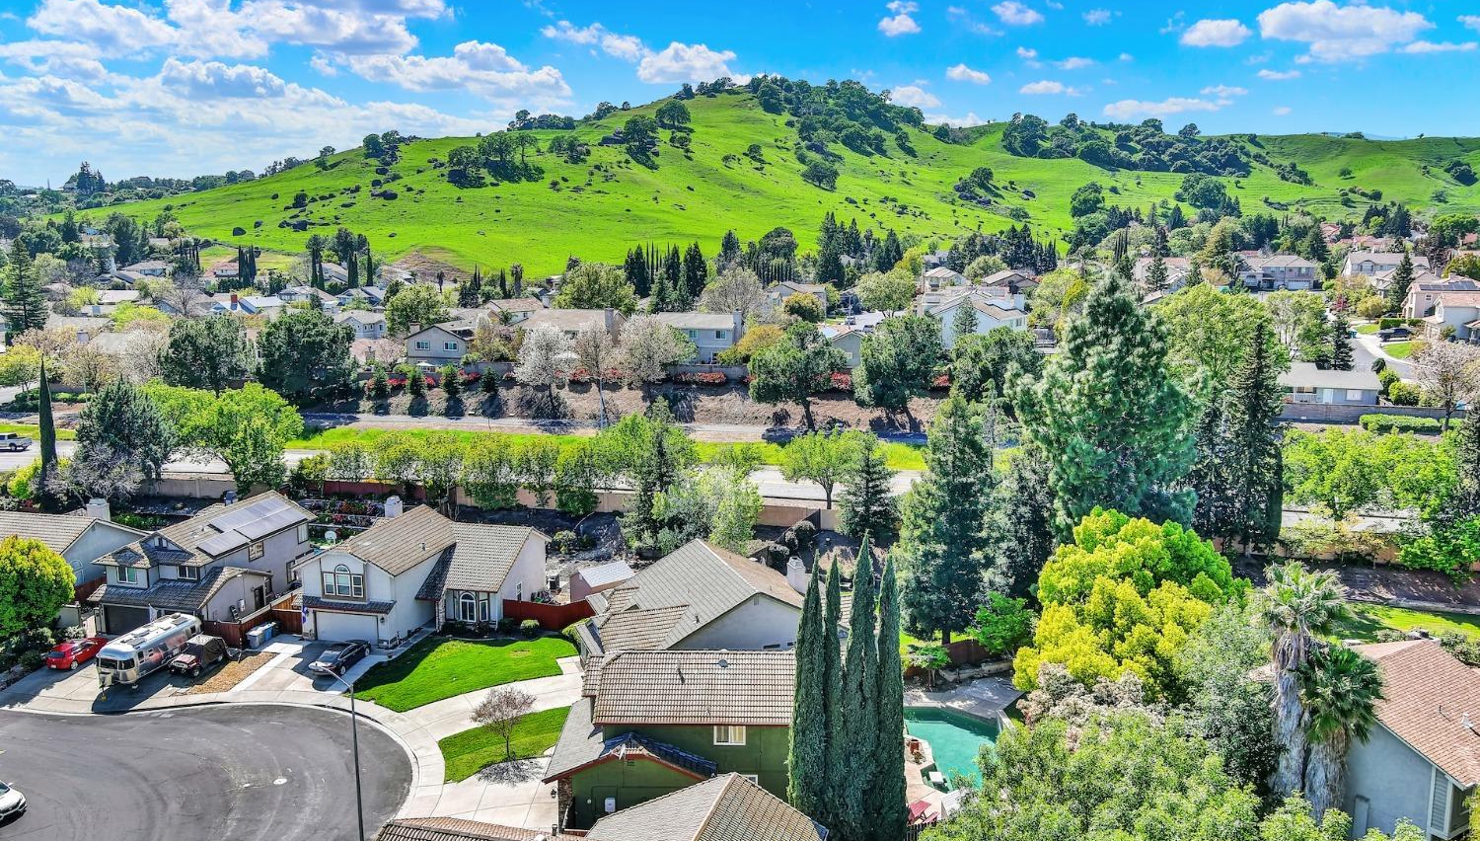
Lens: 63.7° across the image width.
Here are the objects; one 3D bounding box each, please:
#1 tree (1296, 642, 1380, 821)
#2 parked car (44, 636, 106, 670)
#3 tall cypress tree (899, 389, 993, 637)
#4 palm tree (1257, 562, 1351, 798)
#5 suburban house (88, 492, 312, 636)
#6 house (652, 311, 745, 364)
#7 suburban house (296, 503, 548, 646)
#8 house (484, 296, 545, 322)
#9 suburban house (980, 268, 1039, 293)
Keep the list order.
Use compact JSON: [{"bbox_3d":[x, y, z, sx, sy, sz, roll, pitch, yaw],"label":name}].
[{"bbox_3d":[27.400,15.410,55.075,3.500,10.359,3.500,4,11,26],"label":"tree"},{"bbox_3d":[-45.724,15.913,82.280,1.770,1.450,4.200,2,13,14],"label":"parked car"},{"bbox_3d":[14.330,7.000,82.980,6.600,17.800,6.600,0,10,0],"label":"tall cypress tree"},{"bbox_3d":[26.600,13.394,55.121,4.200,14.150,4.200,0,9,0],"label":"palm tree"},{"bbox_3d":[-40.950,10.720,93.250,10.600,7.700,16.800,2,10,14],"label":"suburban house"},{"bbox_3d":[-5.761,-12.671,185.147,13.360,7.600,10.800,2,9,15],"label":"house"},{"bbox_3d":[-23.637,11.208,90.125,13.940,7.600,15.020,2,9,14],"label":"suburban house"},{"bbox_3d":[-44.990,-20.200,236.080,9.300,7.600,12.000,7,12,35],"label":"house"},{"bbox_3d":[57.078,-27.949,251.707,9.830,6.300,14.000,0,9,4],"label":"suburban house"}]

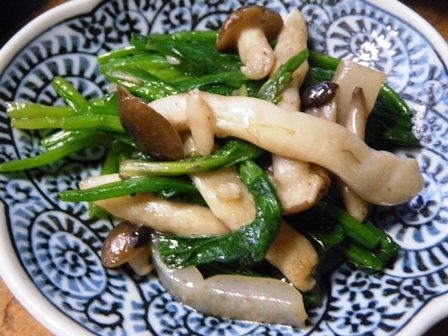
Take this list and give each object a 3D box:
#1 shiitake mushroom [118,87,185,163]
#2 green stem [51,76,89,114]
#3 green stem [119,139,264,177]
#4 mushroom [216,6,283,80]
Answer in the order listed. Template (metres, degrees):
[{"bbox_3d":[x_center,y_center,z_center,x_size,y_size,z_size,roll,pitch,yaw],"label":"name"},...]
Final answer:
[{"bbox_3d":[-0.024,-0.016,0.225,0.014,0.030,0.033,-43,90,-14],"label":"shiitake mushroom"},{"bbox_3d":[-0.055,-0.026,0.238,0.005,0.005,0.018,-32,61,-20],"label":"green stem"},{"bbox_3d":[-0.011,-0.004,0.219,0.048,0.008,0.009,-9,56,-6],"label":"green stem"},{"bbox_3d":[0.010,-0.048,0.252,0.025,0.025,0.025,-12,46,0],"label":"mushroom"}]

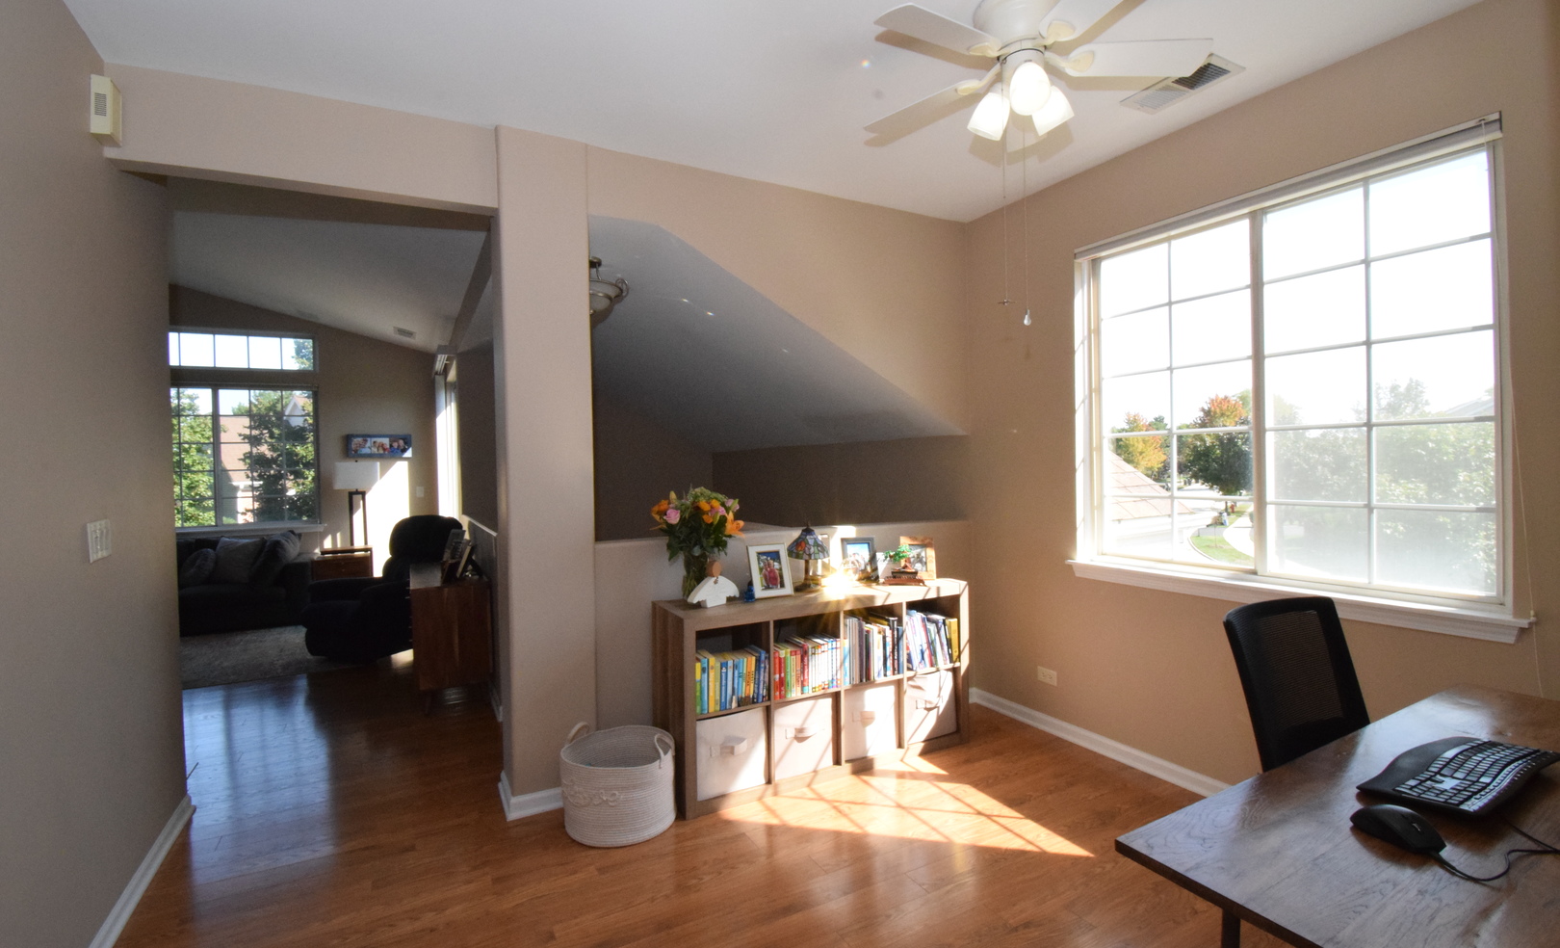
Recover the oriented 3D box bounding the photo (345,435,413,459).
[{"bbox_3d":[-4.192,-0.287,6.806,0.583,0.240,0.035,-2,1,-28],"label":"photo"}]

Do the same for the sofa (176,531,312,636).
[{"bbox_3d":[-5.260,0.969,5.486,2.100,0.780,0.950,-2,1,-28],"label":"sofa"}]

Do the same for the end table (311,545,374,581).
[{"bbox_3d":[-4.331,1.044,6.471,0.500,0.580,0.500,-1,1,-28],"label":"end table"}]

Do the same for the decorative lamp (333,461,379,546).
[{"bbox_3d":[-4.237,0.321,6.519,0.390,0.870,0.320,-1,1,-28],"label":"decorative lamp"}]

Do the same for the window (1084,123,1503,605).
[{"bbox_3d":[1.771,-0.309,2.468,0.110,1.400,1.360,-1,1,-28],"label":"window"}]

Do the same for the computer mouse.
[{"bbox_3d":[1.042,0.588,1.099,0.117,0.040,0.066,0,2,45],"label":"computer mouse"}]

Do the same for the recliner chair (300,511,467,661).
[{"bbox_3d":[-3.019,0.836,4.998,0.840,0.990,0.880,-1,1,24],"label":"recliner chair"}]

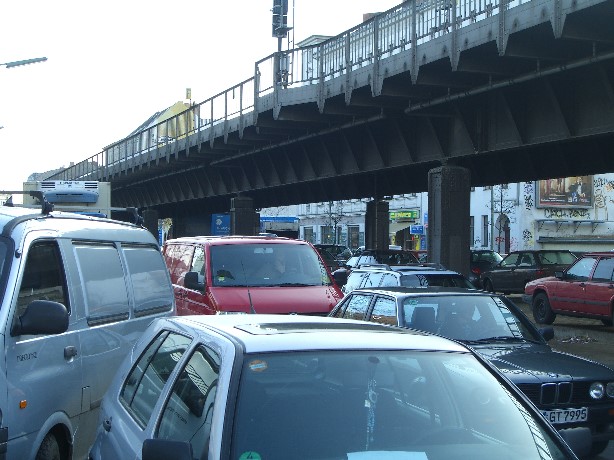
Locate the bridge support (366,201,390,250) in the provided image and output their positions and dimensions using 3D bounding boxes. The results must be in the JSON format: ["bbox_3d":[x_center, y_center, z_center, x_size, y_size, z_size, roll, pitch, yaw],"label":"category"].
[{"bbox_3d":[2.660,0.550,45.500,0.730,3.300,0.730,0,-1,-18],"label":"bridge support"}]

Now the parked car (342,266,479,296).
[{"bbox_3d":[2.000,1.340,20.300,1.720,1.480,4.450,0,-1,-16],"label":"parked car"}]

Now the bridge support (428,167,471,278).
[{"bbox_3d":[3.050,0.335,26.000,0.720,3.400,0.720,0,-1,-18],"label":"bridge support"}]

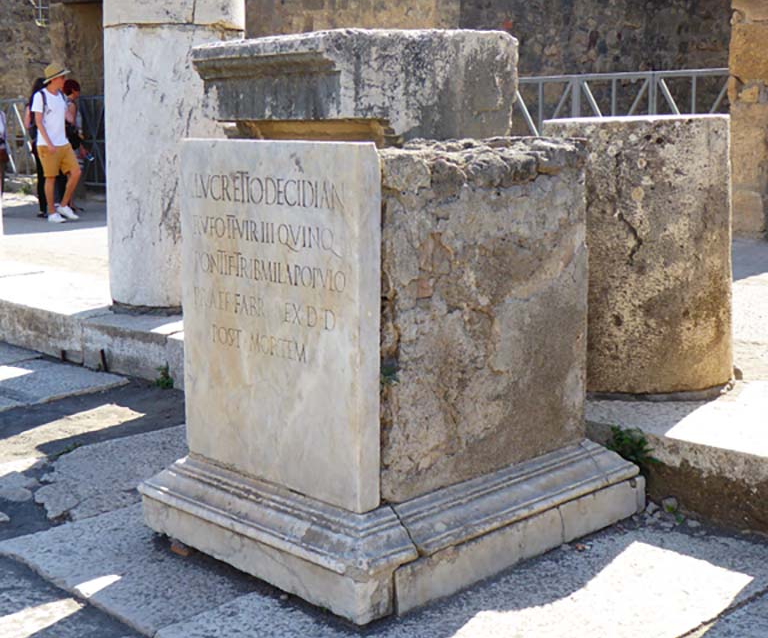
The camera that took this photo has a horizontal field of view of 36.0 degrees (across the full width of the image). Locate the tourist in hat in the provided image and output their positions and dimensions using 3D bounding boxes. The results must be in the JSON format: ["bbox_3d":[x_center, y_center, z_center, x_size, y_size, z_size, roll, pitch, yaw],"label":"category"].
[{"bbox_3d":[-3.790,-2.028,13.591,0.500,1.760,0.500,5,11,26],"label":"tourist in hat"}]

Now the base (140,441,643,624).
[{"bbox_3d":[0.060,0.608,4.474,1.545,0.291,1.161,-10,14,-44],"label":"base"}]

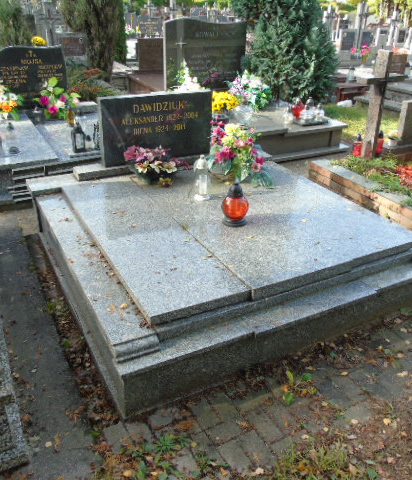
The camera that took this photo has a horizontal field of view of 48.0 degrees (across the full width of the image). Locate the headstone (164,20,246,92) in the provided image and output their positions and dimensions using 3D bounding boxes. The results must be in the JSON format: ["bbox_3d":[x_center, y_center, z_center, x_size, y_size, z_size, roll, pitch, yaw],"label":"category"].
[{"bbox_3d":[0.005,-2.385,6.052,1.102,0.865,0.093,-13,32,-26],"label":"headstone"}]

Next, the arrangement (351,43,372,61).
[{"bbox_3d":[3.323,-4.028,9.876,0.446,0.403,0.356,-13,31,-25],"label":"arrangement"}]

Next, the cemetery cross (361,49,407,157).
[{"bbox_3d":[1.769,-1.340,4.671,0.556,1.071,0.165,-13,32,-26],"label":"cemetery cross"}]

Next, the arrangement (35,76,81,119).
[{"bbox_3d":[-1.614,-1.549,5.024,0.476,0.480,0.405,-13,31,-25],"label":"arrangement"}]

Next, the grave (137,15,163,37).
[{"bbox_3d":[-1.494,-5.696,12.373,0.716,0.566,0.100,-13,31,-25],"label":"grave"}]

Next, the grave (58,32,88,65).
[{"bbox_3d":[-2.045,-3.052,7.445,0.556,0.515,0.124,-13,32,-26],"label":"grave"}]

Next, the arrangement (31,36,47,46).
[{"bbox_3d":[-2.429,-2.844,6.687,0.185,0.185,0.185,-13,32,-26],"label":"arrangement"}]

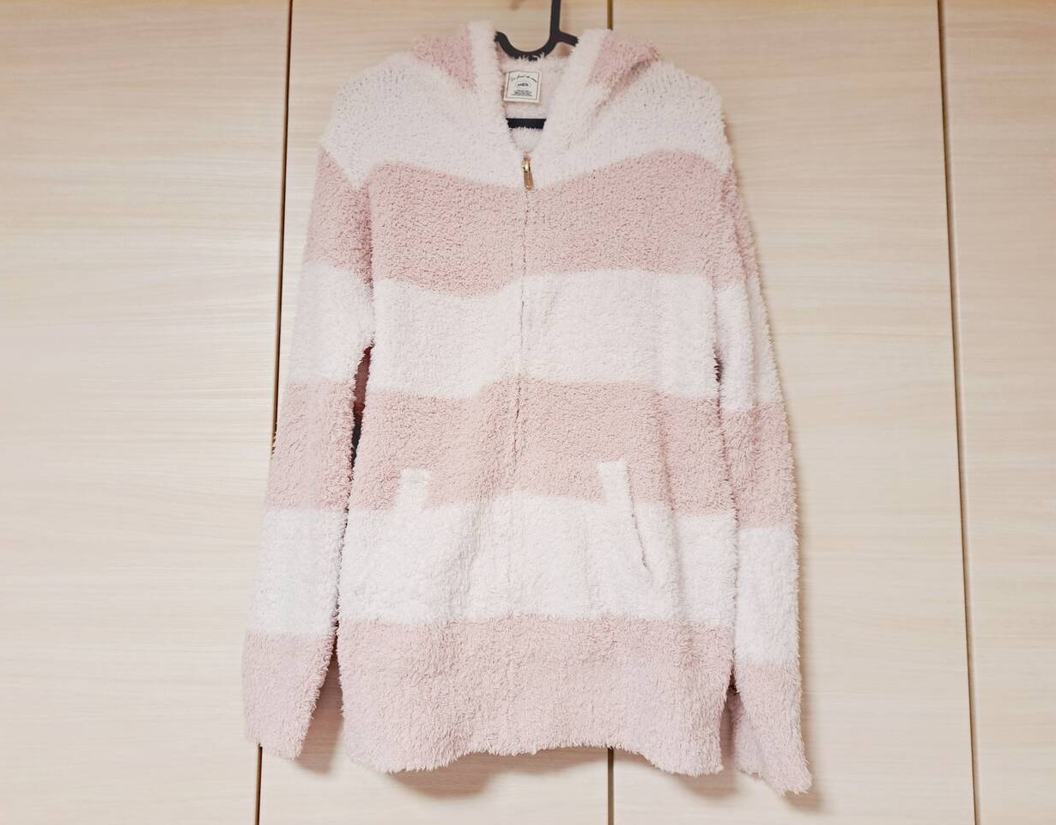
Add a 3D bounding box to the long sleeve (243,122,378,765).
[{"bbox_3d":[-0.216,0.019,0.765,0.106,0.615,0.080,0,-6,2],"label":"long sleeve"}]

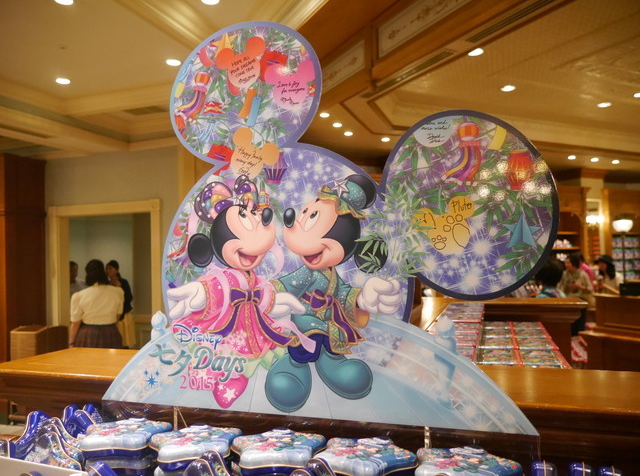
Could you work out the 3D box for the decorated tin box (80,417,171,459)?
[{"bbox_3d":[-0.396,0.403,1.066,0.176,0.043,0.160,-1,-2,-8],"label":"decorated tin box"}]

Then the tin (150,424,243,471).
[{"bbox_3d":[-0.240,0.401,1.008,0.176,0.043,0.160,-1,-2,-12],"label":"tin"}]

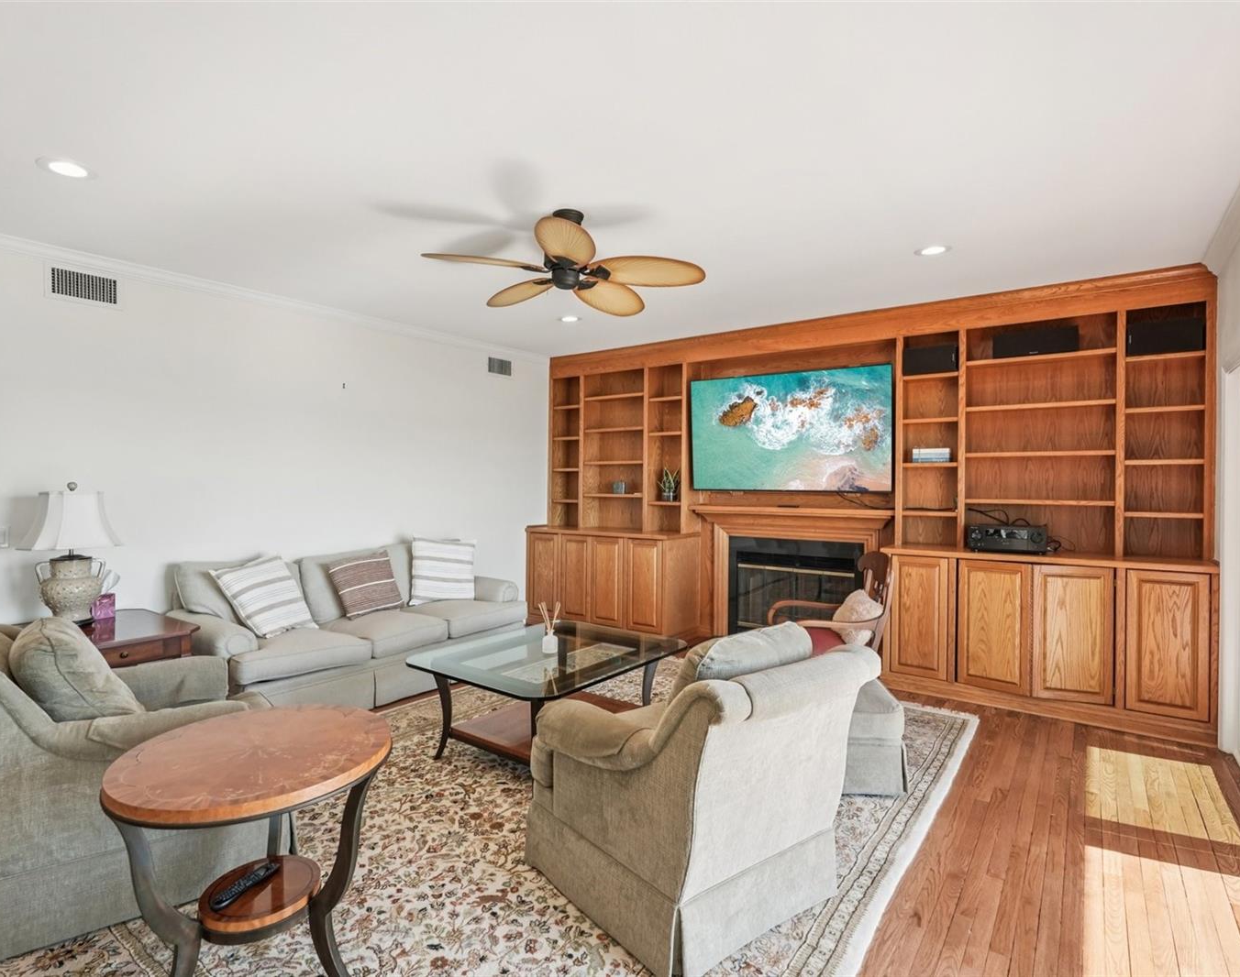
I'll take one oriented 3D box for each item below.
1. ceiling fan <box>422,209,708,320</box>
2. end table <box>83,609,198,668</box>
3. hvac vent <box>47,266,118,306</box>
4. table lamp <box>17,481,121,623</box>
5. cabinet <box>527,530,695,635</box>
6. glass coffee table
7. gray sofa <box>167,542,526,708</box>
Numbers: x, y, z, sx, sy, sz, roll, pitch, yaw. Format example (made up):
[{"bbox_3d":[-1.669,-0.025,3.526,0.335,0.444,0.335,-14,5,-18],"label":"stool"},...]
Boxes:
[{"bbox_3d":[-0.253,-1.127,3.095,1.320,0.370,1.320,0,0,36],"label":"ceiling fan"},{"bbox_3d":[-2.713,1.041,3.343,0.920,0.640,0.720,0,0,36],"label":"end table"},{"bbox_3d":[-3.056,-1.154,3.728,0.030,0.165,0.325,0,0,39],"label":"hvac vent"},{"bbox_3d":[-2.854,0.342,3.398,0.390,0.750,0.410,0,0,36],"label":"table lamp"},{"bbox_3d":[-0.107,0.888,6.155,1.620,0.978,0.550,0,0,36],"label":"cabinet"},{"bbox_3d":[-0.367,1.129,3.538,1.085,0.493,1.285,0,0,36],"label":"glass coffee table"},{"bbox_3d":[-1.748,0.907,4.459,0.990,0.920,2.120,0,0,37],"label":"gray sofa"}]

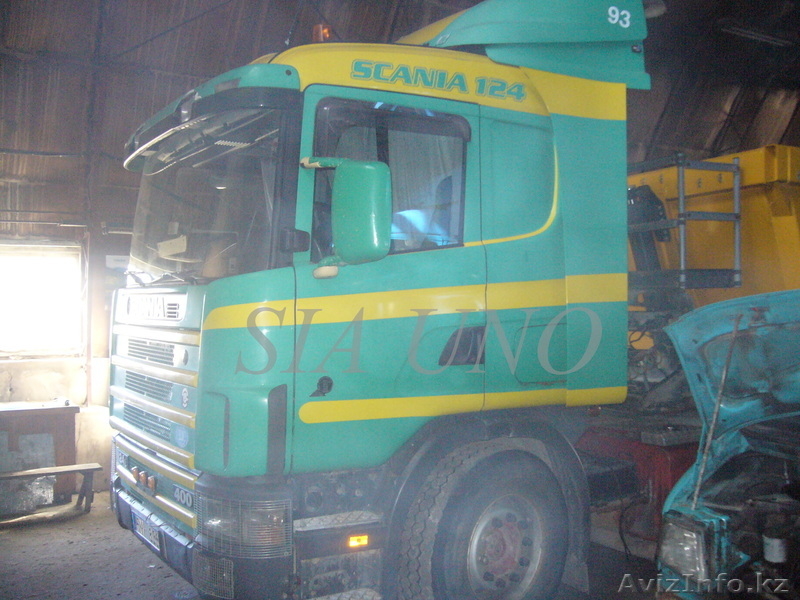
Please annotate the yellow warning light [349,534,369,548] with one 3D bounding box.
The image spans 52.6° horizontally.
[{"bbox_3d":[-0.195,1.117,3.753,0.095,0.046,0.025,1,-1,-32],"label":"yellow warning light"}]

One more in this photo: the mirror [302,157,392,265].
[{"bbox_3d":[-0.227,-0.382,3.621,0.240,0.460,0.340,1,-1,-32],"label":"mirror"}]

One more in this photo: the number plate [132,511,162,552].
[{"bbox_3d":[-1.388,1.264,4.433,0.020,0.115,0.520,1,-1,-32],"label":"number plate"}]

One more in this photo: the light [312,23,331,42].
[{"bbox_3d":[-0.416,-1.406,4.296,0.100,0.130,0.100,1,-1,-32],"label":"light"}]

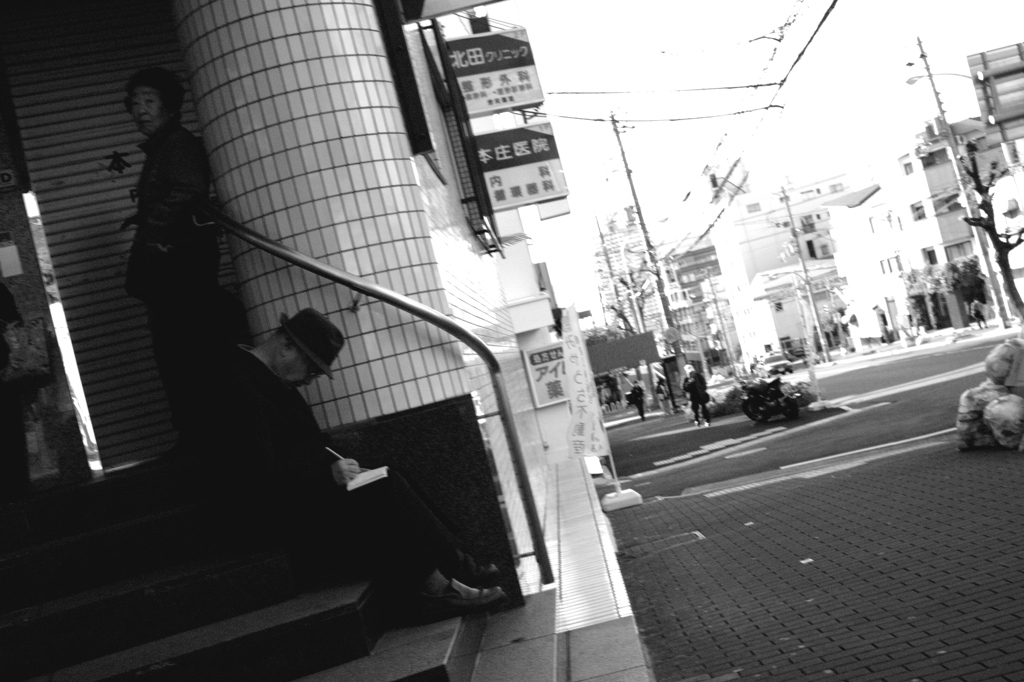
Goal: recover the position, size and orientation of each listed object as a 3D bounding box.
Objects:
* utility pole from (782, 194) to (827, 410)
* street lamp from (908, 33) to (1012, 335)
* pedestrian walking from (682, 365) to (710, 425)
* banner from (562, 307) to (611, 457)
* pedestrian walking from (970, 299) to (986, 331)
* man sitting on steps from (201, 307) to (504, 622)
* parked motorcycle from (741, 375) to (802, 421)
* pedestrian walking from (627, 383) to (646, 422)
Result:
[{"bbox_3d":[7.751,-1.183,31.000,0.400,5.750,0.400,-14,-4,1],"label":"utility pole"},{"bbox_3d":[20.914,-7.342,54.000,0.500,13.900,0.500,-14,-4,1],"label":"street lamp"},{"bbox_3d":[5.037,1.496,32.000,0.550,1.670,0.450,-17,-5,38],"label":"pedestrian walking"},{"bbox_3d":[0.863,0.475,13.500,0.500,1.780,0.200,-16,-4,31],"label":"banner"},{"bbox_3d":[23.809,-1.353,59.500,0.500,1.620,0.400,-16,-4,25],"label":"pedestrian walking"},{"bbox_3d":[-0.576,0.438,3.850,0.880,1.100,0.520,-14,-4,6],"label":"man sitting on steps"},{"bbox_3d":[5.699,1.301,25.700,0.750,1.080,2.000,-12,-4,-34],"label":"parked motorcycle"},{"bbox_3d":[5.167,2.512,48.000,0.550,1.650,0.450,-15,-4,19],"label":"pedestrian walking"}]

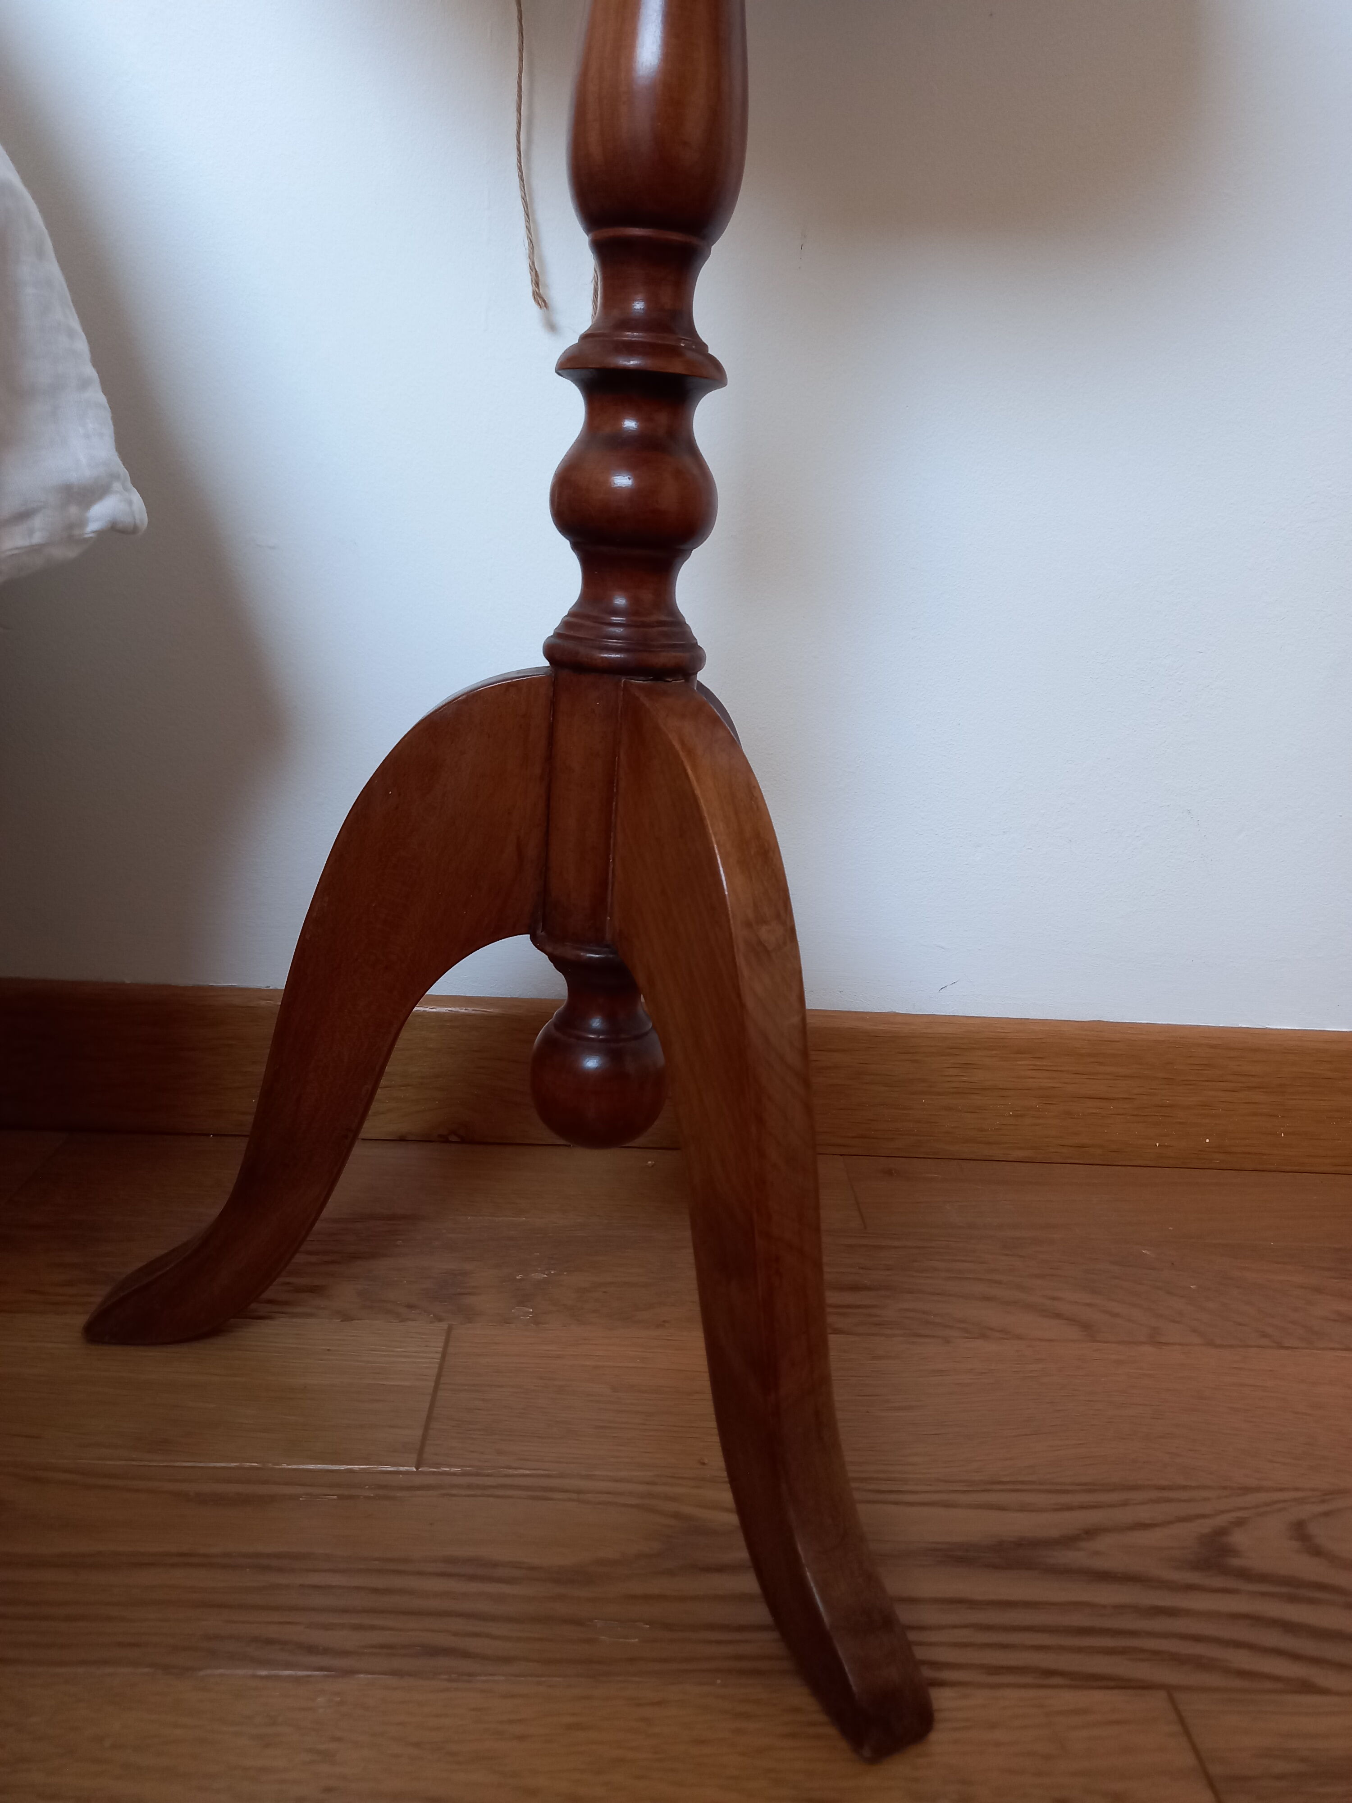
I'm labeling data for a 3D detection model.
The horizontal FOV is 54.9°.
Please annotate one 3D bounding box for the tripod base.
[{"bbox_3d":[-0.075,0.053,0.498,0.318,0.286,0.367,2,17,-2],"label":"tripod base"}]

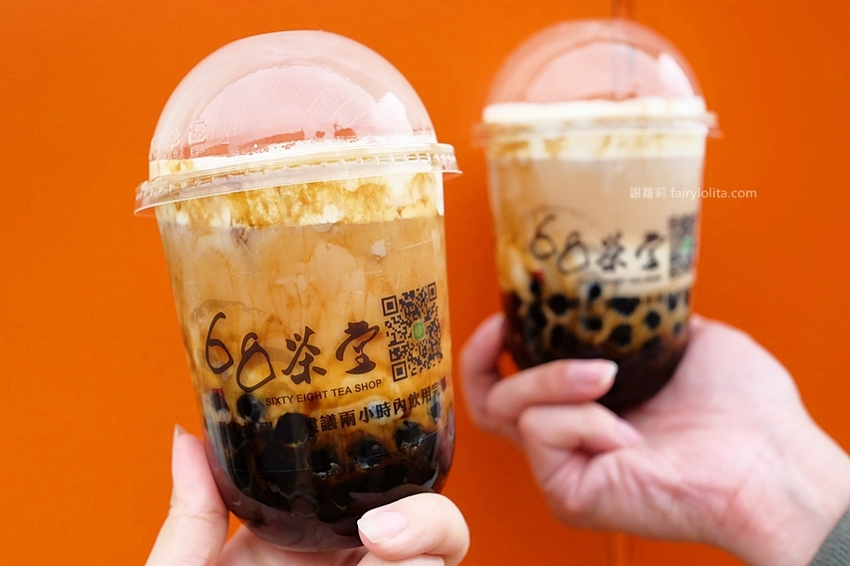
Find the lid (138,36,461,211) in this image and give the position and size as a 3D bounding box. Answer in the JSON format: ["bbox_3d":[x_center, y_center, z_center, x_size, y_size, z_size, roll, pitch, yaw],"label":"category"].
[{"bbox_3d":[-0.041,-0.051,0.256,0.100,0.049,0.100,-7,3,0],"label":"lid"}]

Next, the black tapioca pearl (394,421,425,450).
[{"bbox_3d":[-0.005,0.044,0.240,0.009,0.009,0.009,0,3,0],"label":"black tapioca pearl"}]

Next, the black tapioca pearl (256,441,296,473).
[{"bbox_3d":[-0.042,0.049,0.233,0.010,0.009,0.010,0,3,0],"label":"black tapioca pearl"}]

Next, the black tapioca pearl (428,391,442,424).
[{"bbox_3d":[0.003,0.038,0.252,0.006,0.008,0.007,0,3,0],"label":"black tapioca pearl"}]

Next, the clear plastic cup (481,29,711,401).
[{"bbox_3d":[0.071,-0.027,0.344,0.100,0.158,0.100,-1,4,12],"label":"clear plastic cup"}]

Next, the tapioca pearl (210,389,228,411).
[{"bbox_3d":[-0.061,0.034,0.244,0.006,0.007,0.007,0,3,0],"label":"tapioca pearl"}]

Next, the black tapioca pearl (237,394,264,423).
[{"bbox_3d":[-0.049,0.035,0.233,0.008,0.008,0.008,0,3,0],"label":"black tapioca pearl"}]

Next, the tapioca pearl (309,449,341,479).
[{"bbox_3d":[-0.028,0.050,0.230,0.009,0.009,0.009,0,3,0],"label":"tapioca pearl"}]

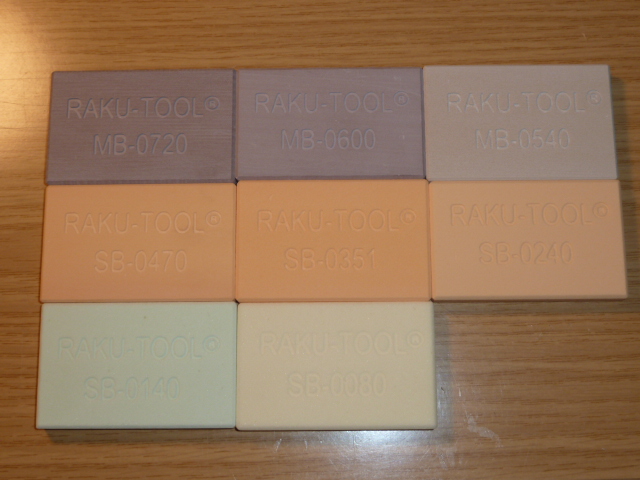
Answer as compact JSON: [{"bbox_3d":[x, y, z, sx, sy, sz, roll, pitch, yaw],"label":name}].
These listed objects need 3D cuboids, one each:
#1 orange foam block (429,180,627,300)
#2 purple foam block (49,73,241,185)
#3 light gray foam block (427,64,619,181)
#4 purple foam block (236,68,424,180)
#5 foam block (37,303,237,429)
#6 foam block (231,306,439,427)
[{"bbox_3d":[0.087,0.001,0.409,0.081,0.010,0.051,0,78,1],"label":"orange foam block"},{"bbox_3d":[-0.077,-0.048,0.422,0.081,0.010,0.051,0,78,1],"label":"purple foam block"},{"bbox_3d":[0.086,-0.050,0.420,0.081,0.010,0.051,0,78,1],"label":"light gray foam block"},{"bbox_3d":[0.005,-0.050,0.421,0.081,0.010,0.051,0,78,1],"label":"purple foam block"},{"bbox_3d":[-0.075,0.052,0.401,0.081,0.010,0.051,-1,78,1],"label":"foam block"},{"bbox_3d":[0.007,0.053,0.400,0.081,0.010,0.051,0,78,1],"label":"foam block"}]

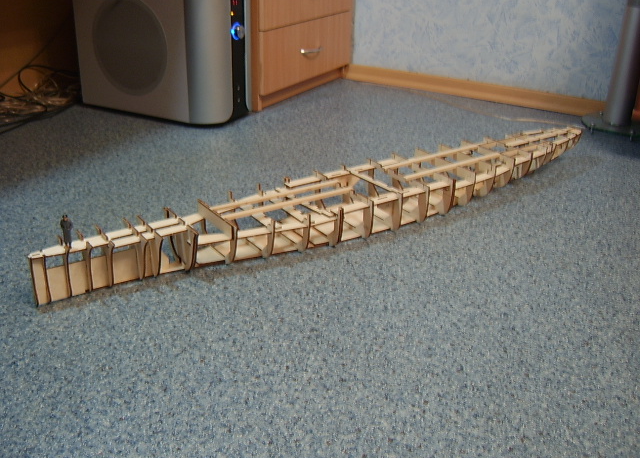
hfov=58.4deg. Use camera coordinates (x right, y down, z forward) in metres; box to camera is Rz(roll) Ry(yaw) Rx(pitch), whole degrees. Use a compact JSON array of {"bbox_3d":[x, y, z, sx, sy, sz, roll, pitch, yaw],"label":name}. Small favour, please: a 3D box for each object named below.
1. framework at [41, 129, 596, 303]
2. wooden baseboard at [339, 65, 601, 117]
[{"bbox_3d":[0.129,-0.074,1.125,1.270,0.083,0.171,-15,32,-31],"label":"framework"},{"bbox_3d":[0.504,-0.489,1.995,0.927,0.057,0.022,16,30,24],"label":"wooden baseboard"}]

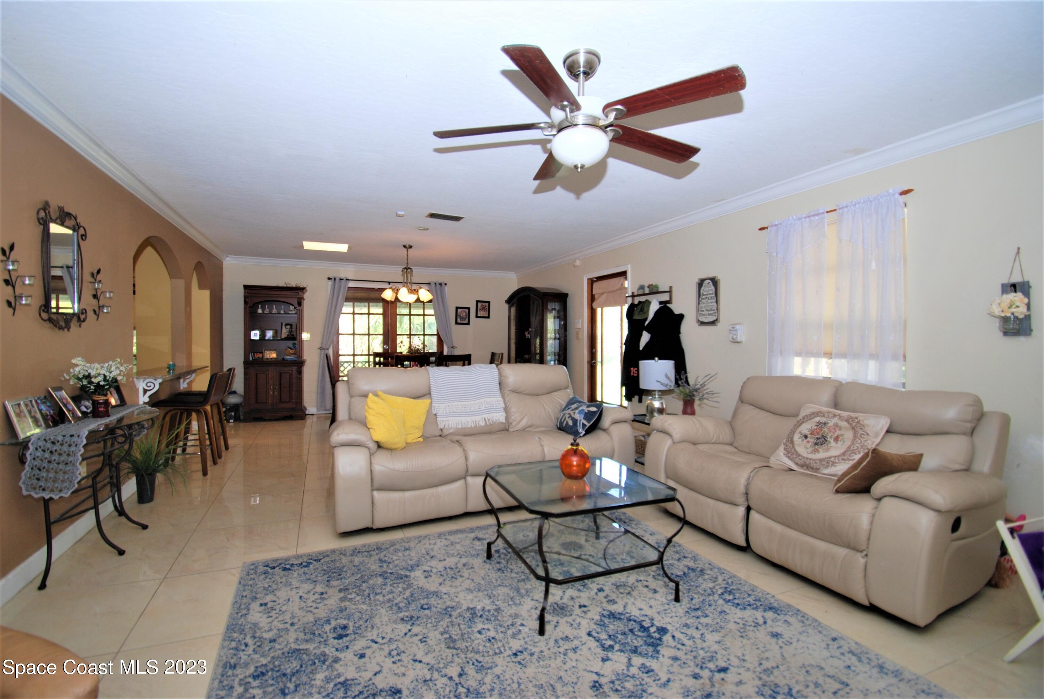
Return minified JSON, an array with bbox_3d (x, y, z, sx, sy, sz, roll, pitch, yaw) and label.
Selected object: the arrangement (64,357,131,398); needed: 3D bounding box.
[{"bbox_3d":[-2.406,0.164,2.473,0.290,0.240,0.290,0,2,-25],"label":"arrangement"}]

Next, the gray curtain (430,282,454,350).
[{"bbox_3d":[-1.371,-0.057,7.466,0.450,2.100,0.120,0,2,-25],"label":"gray curtain"}]

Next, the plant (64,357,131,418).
[{"bbox_3d":[-2.407,0.217,2.474,0.290,0.345,0.290,0,2,-25],"label":"plant"}]

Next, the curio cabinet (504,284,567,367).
[{"bbox_3d":[0.221,0.025,7.114,0.416,2.025,1.420,0,2,-25],"label":"curio cabinet"}]

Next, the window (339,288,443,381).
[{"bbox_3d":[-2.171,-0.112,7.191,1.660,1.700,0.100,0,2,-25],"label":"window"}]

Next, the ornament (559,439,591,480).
[{"bbox_3d":[0.288,0.573,2.317,0.165,0.205,0.165,0,1,0],"label":"ornament"}]

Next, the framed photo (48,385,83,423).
[{"bbox_3d":[-2.583,0.311,2.464,0.025,0.220,0.180,-27,15,-28],"label":"framed photo"}]

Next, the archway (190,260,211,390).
[{"bbox_3d":[-3.992,0.008,5.327,0.150,2.140,0.850,-1,2,-24],"label":"archway"}]

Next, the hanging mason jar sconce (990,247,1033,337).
[{"bbox_3d":[2.655,-0.315,2.374,0.145,0.490,0.150,-1,2,-25],"label":"hanging mason jar sconce"}]

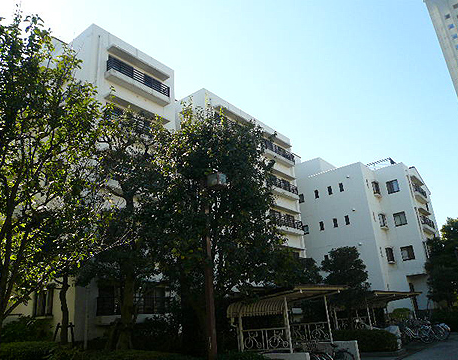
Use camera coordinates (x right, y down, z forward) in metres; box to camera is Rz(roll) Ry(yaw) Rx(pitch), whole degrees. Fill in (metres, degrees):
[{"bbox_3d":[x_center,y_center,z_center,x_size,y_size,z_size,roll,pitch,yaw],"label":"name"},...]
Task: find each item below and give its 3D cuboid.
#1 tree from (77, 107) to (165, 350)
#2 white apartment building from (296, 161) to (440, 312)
[{"bbox_3d":[-3.355,1.178,12.149,2.800,7.850,2.800,-20,-25,34],"label":"tree"},{"bbox_3d":[12.545,5.352,34.034,9.600,13.100,9.400,-20,-25,34],"label":"white apartment building"}]

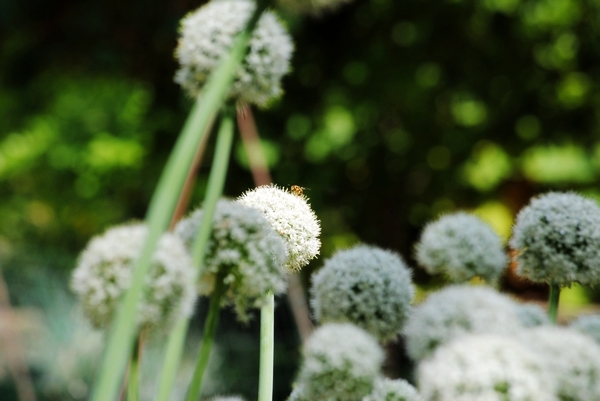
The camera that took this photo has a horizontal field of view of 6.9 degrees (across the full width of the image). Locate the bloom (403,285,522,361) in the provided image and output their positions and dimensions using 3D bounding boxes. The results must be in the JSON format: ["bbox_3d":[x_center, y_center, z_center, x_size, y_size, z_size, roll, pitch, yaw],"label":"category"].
[{"bbox_3d":[0.106,0.087,3.250,0.076,0.065,0.076,0,0,0],"label":"bloom"}]

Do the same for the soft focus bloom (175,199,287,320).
[{"bbox_3d":[-0.047,0.039,3.400,0.075,0.080,0.075,0,0,0],"label":"soft focus bloom"}]

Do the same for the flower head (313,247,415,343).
[{"bbox_3d":[0.044,0.065,3.500,0.071,0.069,0.071,0,0,0],"label":"flower head"}]

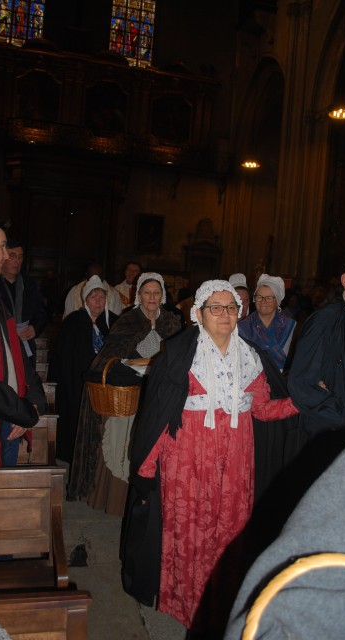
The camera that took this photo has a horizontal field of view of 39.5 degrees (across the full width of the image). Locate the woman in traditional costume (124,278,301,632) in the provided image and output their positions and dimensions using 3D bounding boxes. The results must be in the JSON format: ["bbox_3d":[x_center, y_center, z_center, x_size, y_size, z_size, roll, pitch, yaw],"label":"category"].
[{"bbox_3d":[0.155,0.620,2.210,0.750,1.610,0.540,2,6,-9],"label":"woman in traditional costume"}]

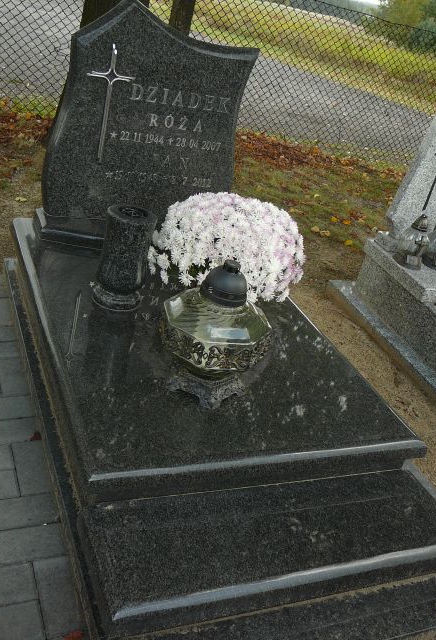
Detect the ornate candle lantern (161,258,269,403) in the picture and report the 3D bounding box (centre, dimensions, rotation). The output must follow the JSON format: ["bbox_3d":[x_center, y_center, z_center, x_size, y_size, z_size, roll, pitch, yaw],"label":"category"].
[{"bbox_3d":[-0.005,0.021,1.670,0.268,0.382,0.268,3,31,-18],"label":"ornate candle lantern"}]

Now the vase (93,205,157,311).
[{"bbox_3d":[-0.292,-0.191,2.008,0.154,0.296,0.154,-1,32,-25],"label":"vase"}]

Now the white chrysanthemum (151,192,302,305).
[{"bbox_3d":[0.036,-0.208,2.079,0.490,0.390,0.490,-1,32,-25],"label":"white chrysanthemum"}]

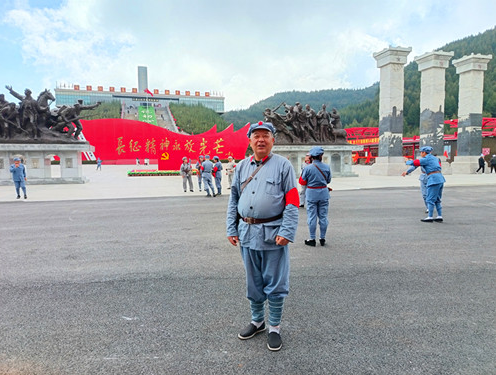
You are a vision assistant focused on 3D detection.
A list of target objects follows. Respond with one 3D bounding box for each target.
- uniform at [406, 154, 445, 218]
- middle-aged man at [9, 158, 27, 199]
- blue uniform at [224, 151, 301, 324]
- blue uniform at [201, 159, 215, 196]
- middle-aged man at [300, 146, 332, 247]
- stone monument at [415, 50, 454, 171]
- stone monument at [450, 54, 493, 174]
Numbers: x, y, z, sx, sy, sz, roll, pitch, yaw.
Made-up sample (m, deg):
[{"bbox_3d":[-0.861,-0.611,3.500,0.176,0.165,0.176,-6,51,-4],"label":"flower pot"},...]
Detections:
[{"bbox_3d":[4.027,-0.031,7.933,0.800,1.485,0.520,1,5,25],"label":"uniform"},{"bbox_3d":[-9.638,-0.395,14.482,0.580,1.685,0.420,-3,5,-25],"label":"middle-aged man"},{"bbox_3d":[0.134,0.414,2.825,0.550,1.391,0.370,1,4,18],"label":"blue uniform"},{"bbox_3d":[-1.674,-0.426,14.368,0.550,1.522,0.420,-2,4,-12],"label":"blue uniform"},{"bbox_3d":[1.171,0.137,5.974,0.510,1.661,0.370,-1,4,-10],"label":"middle-aged man"},{"bbox_3d":[16.976,-6.558,31.701,2.350,10.736,2.350,-2,4,-15],"label":"stone monument"},{"bbox_3d":[20.687,-6.668,32.130,2.150,10.768,2.150,-2,4,-16],"label":"stone monument"}]

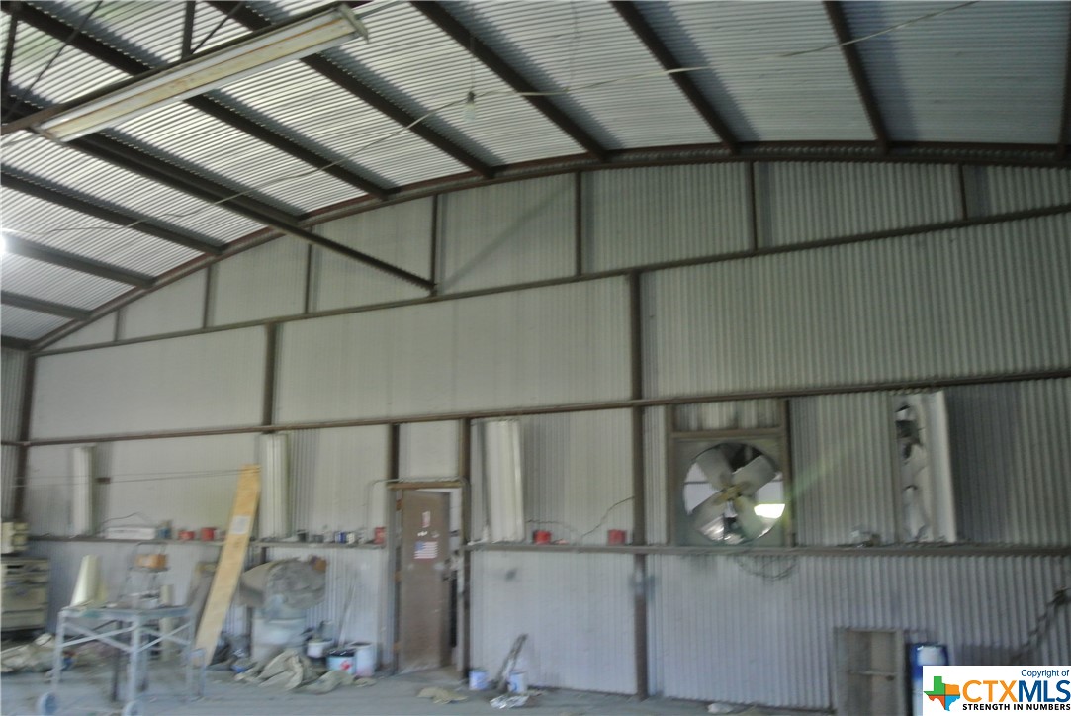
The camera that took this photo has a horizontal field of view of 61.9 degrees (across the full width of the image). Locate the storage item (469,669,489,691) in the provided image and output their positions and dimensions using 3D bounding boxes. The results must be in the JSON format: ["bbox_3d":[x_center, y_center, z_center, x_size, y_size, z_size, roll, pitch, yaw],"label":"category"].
[{"bbox_3d":[-0.571,3.202,8.886,0.180,0.195,0.180,0,-10,0],"label":"storage item"}]

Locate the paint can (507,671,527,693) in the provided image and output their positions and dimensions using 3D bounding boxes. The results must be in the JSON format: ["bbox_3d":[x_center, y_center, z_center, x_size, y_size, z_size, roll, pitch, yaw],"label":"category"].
[{"bbox_3d":[-0.185,3.188,8.791,0.175,0.195,0.175,0,-10,0],"label":"paint can"}]

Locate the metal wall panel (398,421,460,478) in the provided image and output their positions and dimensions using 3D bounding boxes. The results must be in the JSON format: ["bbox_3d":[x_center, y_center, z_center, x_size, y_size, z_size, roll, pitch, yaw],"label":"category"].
[{"bbox_3d":[-1.208,1.048,10.044,0.819,0.634,0.050,-6,-11,28],"label":"metal wall panel"}]

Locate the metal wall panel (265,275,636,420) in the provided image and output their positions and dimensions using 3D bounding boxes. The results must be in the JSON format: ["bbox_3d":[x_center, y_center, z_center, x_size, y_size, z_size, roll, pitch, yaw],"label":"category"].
[{"bbox_3d":[-1.165,0.000,10.204,4.859,1.269,0.050,-6,-11,28],"label":"metal wall panel"}]

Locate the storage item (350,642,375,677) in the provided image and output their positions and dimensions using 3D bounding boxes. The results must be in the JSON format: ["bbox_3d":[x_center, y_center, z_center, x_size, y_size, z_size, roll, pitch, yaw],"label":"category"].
[{"bbox_3d":[-1.879,3.289,9.756,0.290,0.360,0.290,0,-10,0],"label":"storage item"}]

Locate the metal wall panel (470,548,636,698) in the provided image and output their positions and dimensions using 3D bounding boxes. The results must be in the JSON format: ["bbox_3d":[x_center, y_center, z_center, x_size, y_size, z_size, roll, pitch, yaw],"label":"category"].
[{"bbox_3d":[0.131,2.641,9.024,1.873,1.331,0.050,-6,-11,28],"label":"metal wall panel"}]

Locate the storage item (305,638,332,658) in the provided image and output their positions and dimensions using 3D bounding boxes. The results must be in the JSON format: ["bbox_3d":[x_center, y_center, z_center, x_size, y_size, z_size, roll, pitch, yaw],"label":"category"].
[{"bbox_3d":[-2.436,3.264,10.045,0.280,0.220,0.280,0,-10,0],"label":"storage item"}]

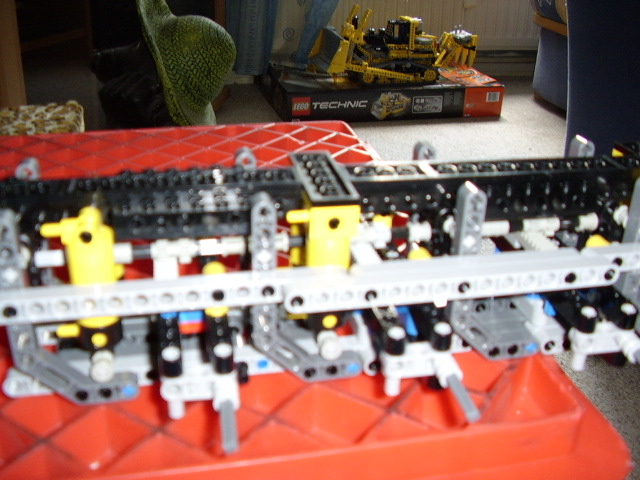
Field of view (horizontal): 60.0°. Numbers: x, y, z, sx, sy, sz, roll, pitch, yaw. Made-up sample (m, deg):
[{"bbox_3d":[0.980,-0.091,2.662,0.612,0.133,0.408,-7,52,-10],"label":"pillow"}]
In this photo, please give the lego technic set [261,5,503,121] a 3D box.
[{"bbox_3d":[0.163,-0.517,1.560,0.580,0.268,0.401,-4,26,-11],"label":"lego technic set"}]

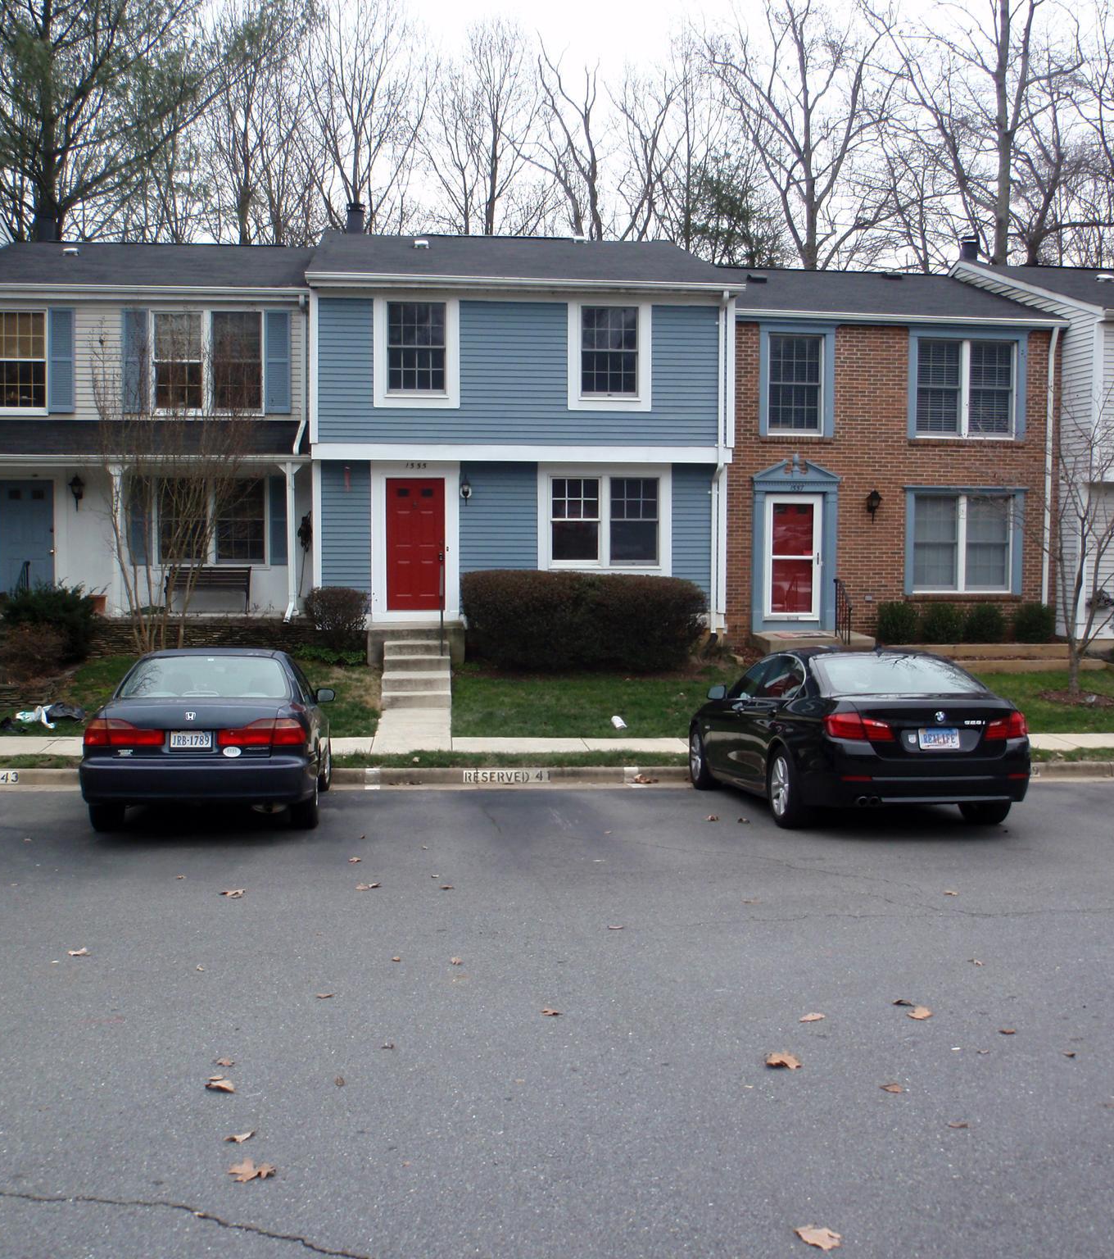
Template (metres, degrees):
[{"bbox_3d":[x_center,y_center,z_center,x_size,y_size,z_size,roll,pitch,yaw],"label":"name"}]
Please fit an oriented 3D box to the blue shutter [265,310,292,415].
[{"bbox_3d":[-4.307,-4.120,20.980,0.385,1.590,0.050,0,3,-6],"label":"blue shutter"}]

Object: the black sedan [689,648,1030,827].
[{"bbox_3d":[2.520,0.888,12.380,1.880,1.464,4.900,0,0,-7],"label":"black sedan"}]

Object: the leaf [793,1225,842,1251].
[{"bbox_3d":[0.669,1.560,3.480,0.118,0.025,0.090,0,2,-14],"label":"leaf"}]

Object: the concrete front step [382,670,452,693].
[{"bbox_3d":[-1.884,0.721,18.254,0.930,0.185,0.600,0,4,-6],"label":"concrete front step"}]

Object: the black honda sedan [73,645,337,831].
[{"bbox_3d":[-2.974,0.900,12.173,1.800,1.440,4.790,0,-1,-8],"label":"black honda sedan"}]

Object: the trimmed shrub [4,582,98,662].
[{"bbox_3d":[-7.030,-0.105,18.900,1.270,1.104,1.200,0,3,-6],"label":"trimmed shrub"}]

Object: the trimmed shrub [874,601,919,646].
[{"bbox_3d":[5.448,-0.090,21.850,0.705,0.728,0.720,0,3,-6],"label":"trimmed shrub"}]

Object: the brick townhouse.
[{"bbox_3d":[4.942,-3.444,26.364,5.750,6.750,8.800,0,4,-6],"label":"brick townhouse"}]

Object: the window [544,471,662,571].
[{"bbox_3d":[0.718,-1.650,20.660,1.883,1.552,0.120,0,3,-6],"label":"window"}]

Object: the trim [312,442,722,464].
[{"bbox_3d":[-0.491,-2.617,20.170,6.198,0.235,0.060,0,3,-6],"label":"trim"}]

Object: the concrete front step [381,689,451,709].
[{"bbox_3d":[-1.786,0.897,17.200,0.885,0.180,0.380,0,4,-5],"label":"concrete front step"}]

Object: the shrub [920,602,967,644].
[{"bbox_3d":[6.229,-0.095,21.900,0.680,0.650,0.660,0,4,-5],"label":"shrub"}]

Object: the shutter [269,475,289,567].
[{"bbox_3d":[-4.436,-1.748,21.800,0.370,1.430,0.050,0,4,-6],"label":"shutter"}]

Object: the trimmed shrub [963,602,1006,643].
[{"bbox_3d":[6.922,-0.106,21.950,0.640,0.640,0.630,0,4,-5],"label":"trimmed shrub"}]

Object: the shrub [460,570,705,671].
[{"bbox_3d":[0.330,-0.152,19.750,3.414,1.374,1.400,0,3,-6],"label":"shrub"}]

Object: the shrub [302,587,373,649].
[{"bbox_3d":[-3.171,-0.170,19.600,0.930,0.920,0.930,0,4,-5],"label":"shrub"}]

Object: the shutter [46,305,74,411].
[{"bbox_3d":[-7.552,-4.089,20.660,0.375,1.580,0.050,0,3,-6],"label":"shutter"}]

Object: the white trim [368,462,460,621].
[{"bbox_3d":[-2.163,-1.330,20.550,1.340,2.380,0.140,0,4,-5],"label":"white trim"}]

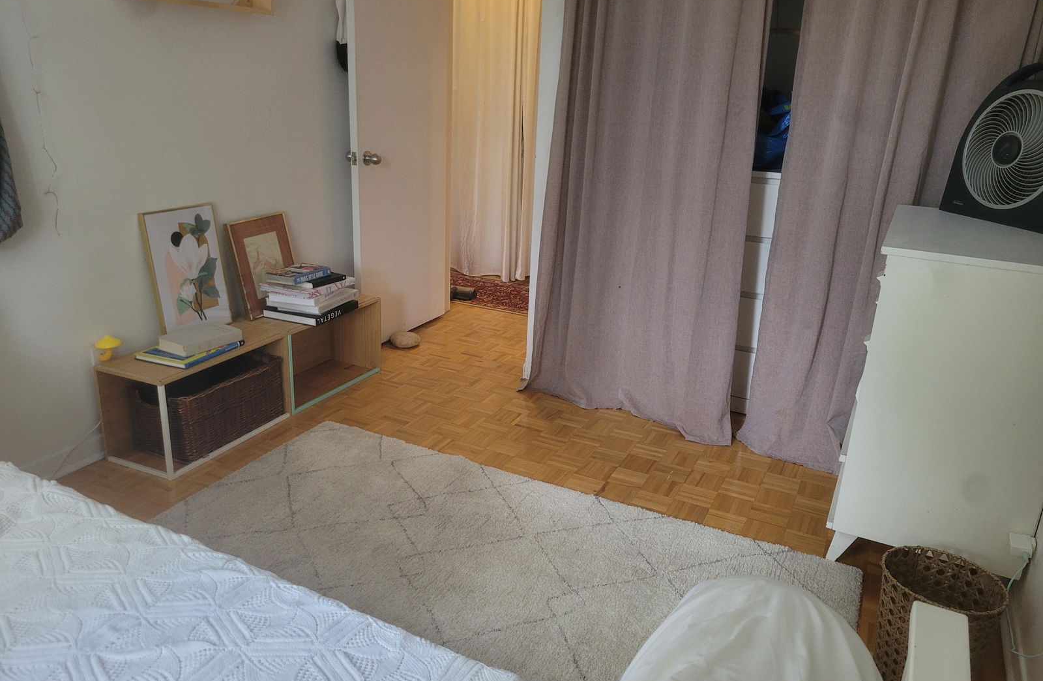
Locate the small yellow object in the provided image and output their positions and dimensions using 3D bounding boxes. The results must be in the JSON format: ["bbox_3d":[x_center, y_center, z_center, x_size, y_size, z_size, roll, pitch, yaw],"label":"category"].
[{"bbox_3d":[-1.384,0.027,2.627,0.092,0.092,0.092,11,20,24],"label":"small yellow object"}]

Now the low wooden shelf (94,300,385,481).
[{"bbox_3d":[-1.034,0.115,3.111,0.298,0.345,1.195,11,20,23],"label":"low wooden shelf"}]

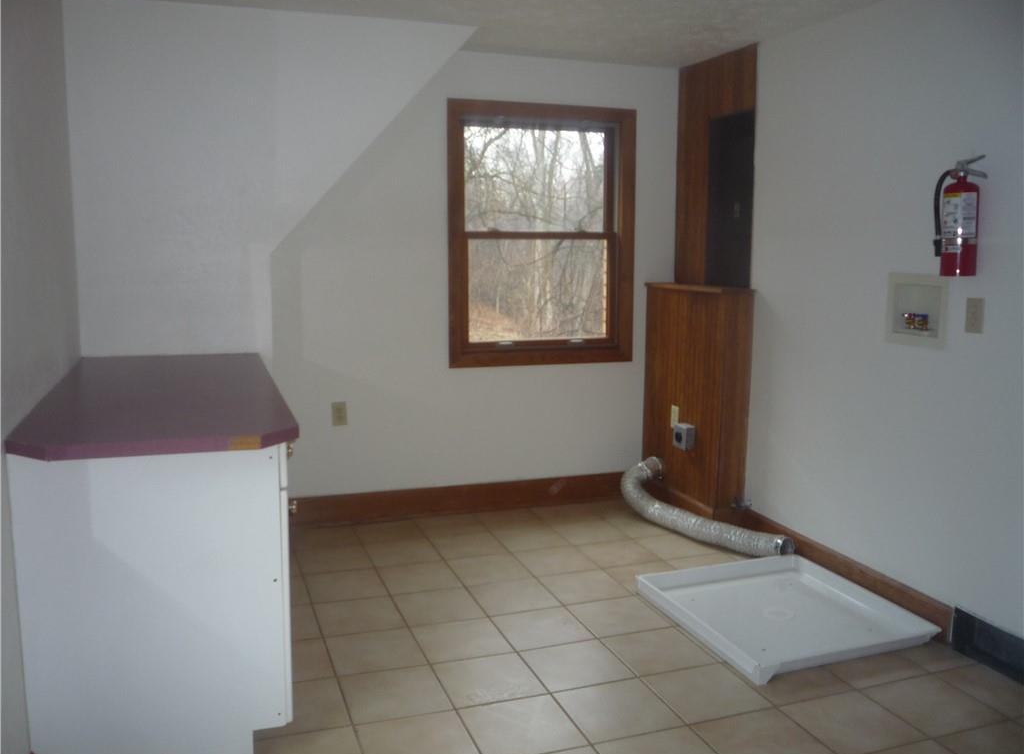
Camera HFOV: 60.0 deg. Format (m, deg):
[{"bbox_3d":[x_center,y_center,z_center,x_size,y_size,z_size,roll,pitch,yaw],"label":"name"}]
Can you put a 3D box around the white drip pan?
[{"bbox_3d":[0.986,0.863,3.275,0.767,0.067,0.810,-3,9,-19],"label":"white drip pan"}]

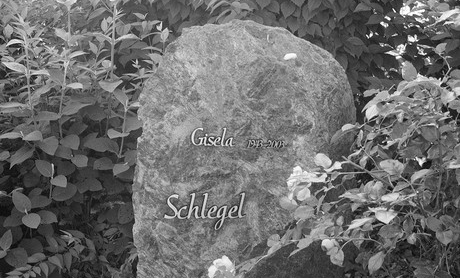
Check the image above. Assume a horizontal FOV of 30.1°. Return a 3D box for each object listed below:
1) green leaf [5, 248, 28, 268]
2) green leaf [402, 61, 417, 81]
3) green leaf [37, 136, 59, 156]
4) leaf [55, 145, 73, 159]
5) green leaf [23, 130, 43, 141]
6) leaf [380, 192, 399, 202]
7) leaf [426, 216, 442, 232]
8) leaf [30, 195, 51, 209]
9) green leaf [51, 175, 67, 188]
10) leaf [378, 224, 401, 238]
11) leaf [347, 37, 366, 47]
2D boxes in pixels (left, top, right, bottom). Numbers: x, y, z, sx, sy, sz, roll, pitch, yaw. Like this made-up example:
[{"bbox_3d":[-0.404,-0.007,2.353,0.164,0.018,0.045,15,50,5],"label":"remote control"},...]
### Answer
[{"bbox_3d":[-0.617,0.345,2.470,0.079,0.012,0.055,29,55,18],"label":"green leaf"},{"bbox_3d":[0.493,-0.188,2.350,0.040,0.057,0.013,-10,-17,-3],"label":"green leaf"},{"bbox_3d":[-0.553,0.023,2.600,0.058,0.015,0.070,-32,68,-22],"label":"green leaf"},{"bbox_3d":[-0.510,0.035,2.620,0.060,0.058,0.015,-2,-30,-8],"label":"leaf"},{"bbox_3d":[-0.577,-0.010,2.500,0.062,0.014,0.043,-12,45,-25],"label":"green leaf"},{"bbox_3d":[0.419,0.154,2.250,0.048,0.010,0.039,-12,37,-7],"label":"leaf"},{"bbox_3d":[0.562,0.235,2.350,0.038,0.054,0.013,-38,-19,-15],"label":"leaf"},{"bbox_3d":[-0.558,0.184,2.520,0.067,0.012,0.047,-19,49,-17],"label":"leaf"},{"bbox_3d":[-0.491,0.122,2.450,0.055,0.011,0.038,18,45,21],"label":"green leaf"},{"bbox_3d":[0.410,0.238,2.200,0.058,0.038,0.013,-6,-30,-3],"label":"leaf"},{"bbox_3d":[0.484,-0.376,3.300,0.069,0.020,0.060,4,42,5],"label":"leaf"}]

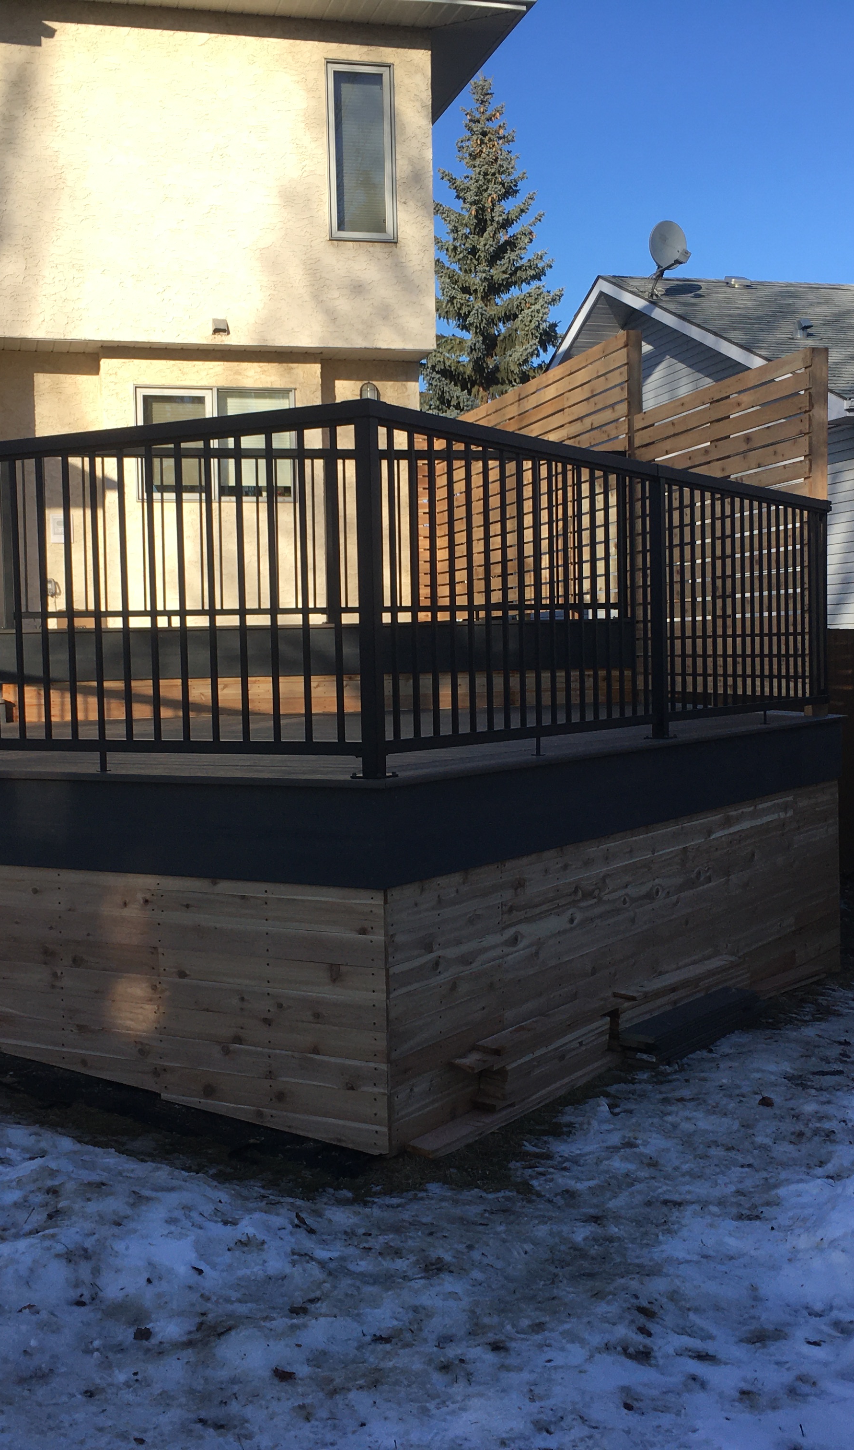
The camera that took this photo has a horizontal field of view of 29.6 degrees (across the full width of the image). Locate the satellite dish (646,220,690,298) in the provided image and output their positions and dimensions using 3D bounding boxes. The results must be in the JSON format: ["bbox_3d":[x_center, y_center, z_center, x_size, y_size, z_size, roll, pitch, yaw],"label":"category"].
[{"bbox_3d":[2.984,-5.745,20.000,0.520,0.900,0.550,-2,3,-25],"label":"satellite dish"}]

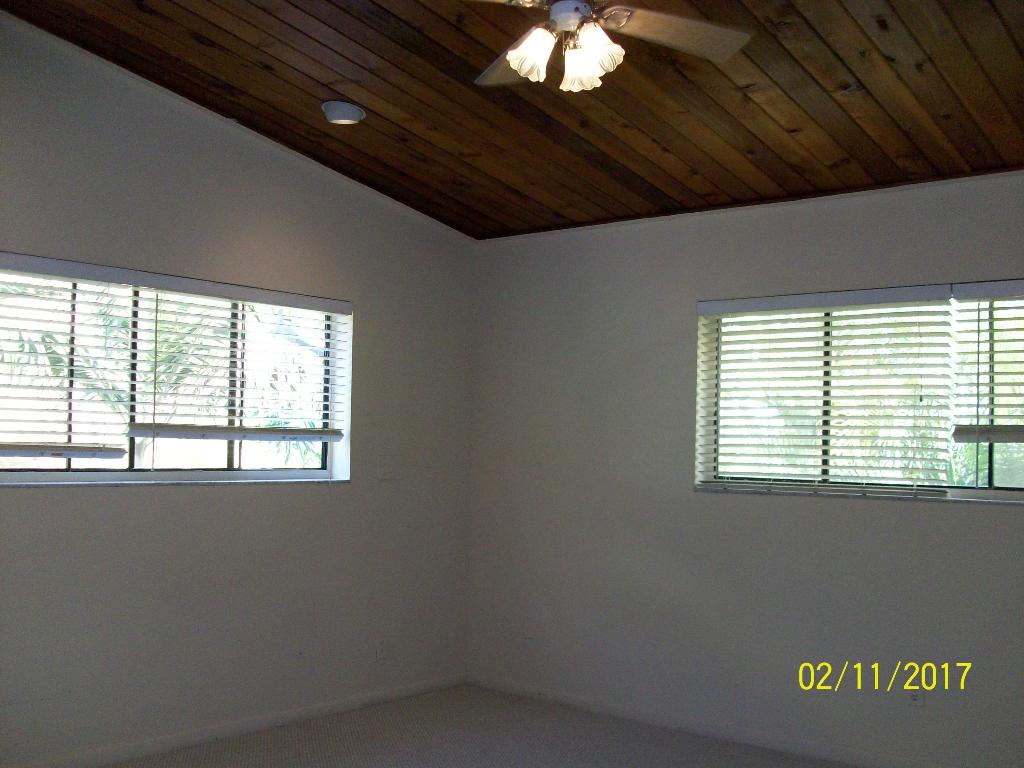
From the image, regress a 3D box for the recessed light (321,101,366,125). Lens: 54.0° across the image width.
[{"bbox_3d":[-0.689,-1.086,4.095,0.185,0.060,0.185,6,-9,1],"label":"recessed light"}]

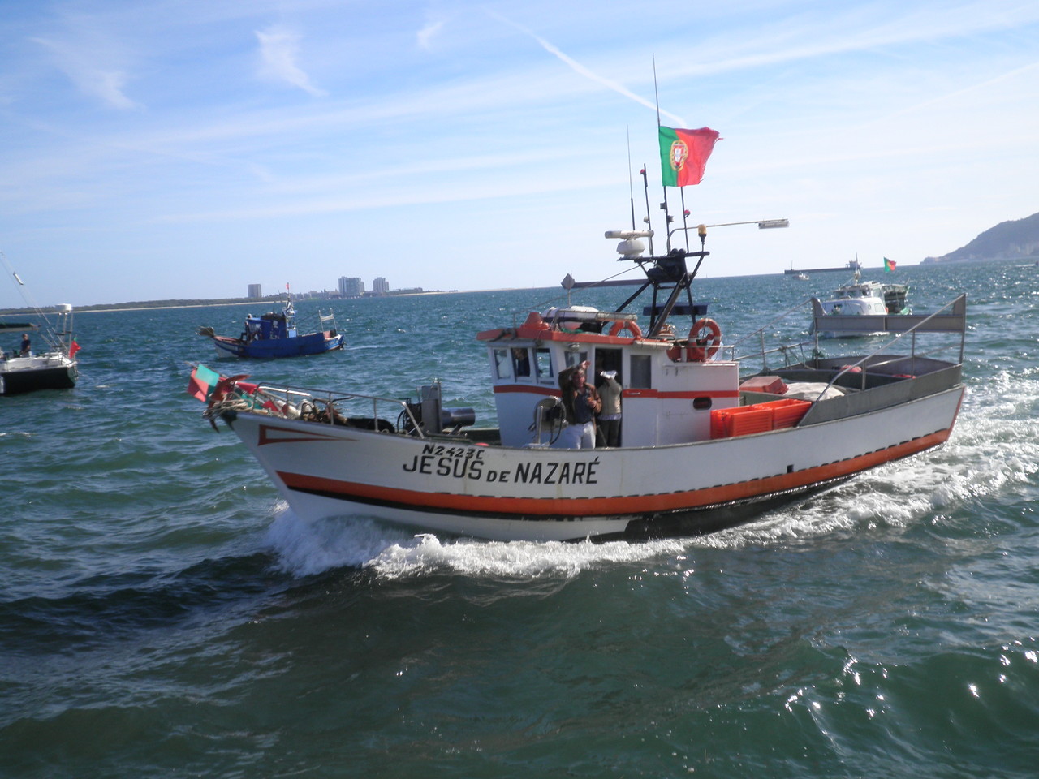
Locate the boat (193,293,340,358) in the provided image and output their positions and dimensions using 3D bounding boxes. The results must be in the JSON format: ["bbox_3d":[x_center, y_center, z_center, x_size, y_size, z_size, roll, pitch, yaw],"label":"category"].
[{"bbox_3d":[-14.113,-3.476,63.000,7.900,3.400,2.600,-3,5,7],"label":"boat"}]

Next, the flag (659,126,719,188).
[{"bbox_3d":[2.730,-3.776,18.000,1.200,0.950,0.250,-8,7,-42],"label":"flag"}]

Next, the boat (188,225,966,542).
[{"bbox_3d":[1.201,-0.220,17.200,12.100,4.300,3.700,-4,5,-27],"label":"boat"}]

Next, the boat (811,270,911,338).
[{"bbox_3d":[15.440,-3.892,50.000,2.600,2.950,7.000,1,7,40],"label":"boat"}]

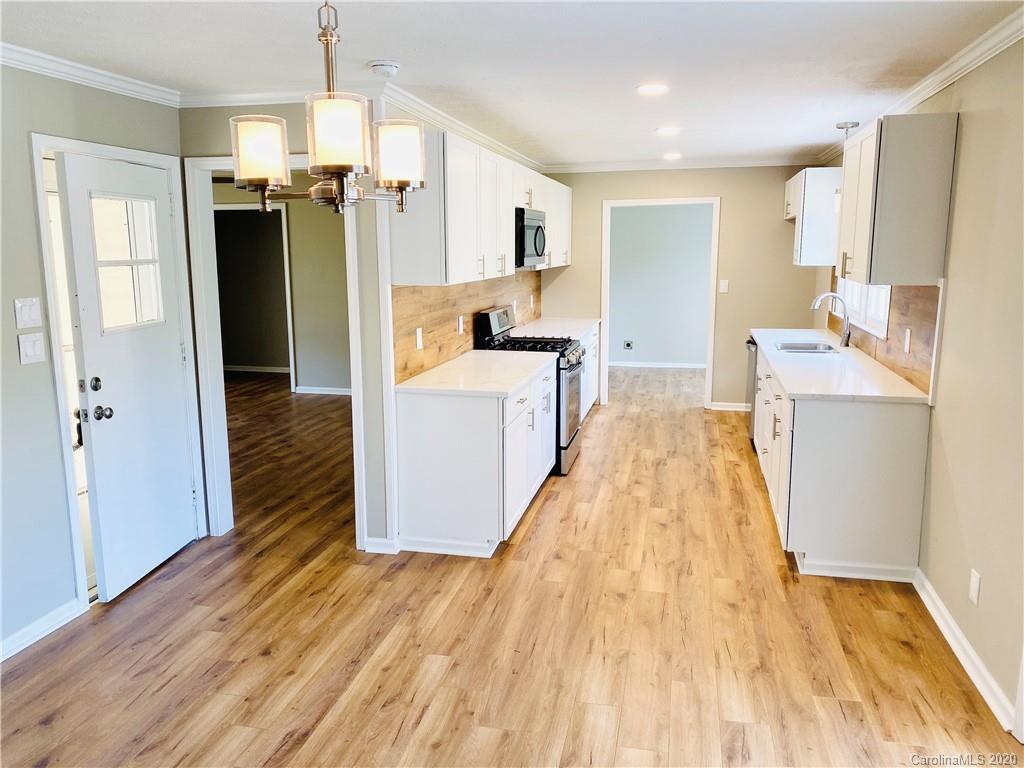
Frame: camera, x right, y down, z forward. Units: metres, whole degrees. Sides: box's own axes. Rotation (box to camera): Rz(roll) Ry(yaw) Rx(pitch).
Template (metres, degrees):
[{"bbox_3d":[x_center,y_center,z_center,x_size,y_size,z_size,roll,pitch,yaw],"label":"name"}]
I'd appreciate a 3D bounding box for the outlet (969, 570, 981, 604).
[{"bbox_3d":[1.777,0.776,2.944,0.008,0.121,0.077,2,10,13],"label":"outlet"}]

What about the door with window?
[{"bbox_3d":[-1.881,-0.047,3.842,0.044,2.048,0.791,1,10,8],"label":"door with window"}]

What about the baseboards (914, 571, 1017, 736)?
[{"bbox_3d":[1.830,1.032,3.191,0.015,0.107,1.215,2,10,13],"label":"baseboards"}]

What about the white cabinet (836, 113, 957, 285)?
[{"bbox_3d":[1.861,-0.878,3.795,0.327,0.732,0.830,2,10,14],"label":"white cabinet"}]

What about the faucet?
[{"bbox_3d":[2.254,-0.456,5.431,0.265,0.383,0.070,2,10,14],"label":"faucet"}]

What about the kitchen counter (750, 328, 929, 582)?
[{"bbox_3d":[1.946,0.333,4.876,0.600,0.894,2.303,2,10,13],"label":"kitchen counter"}]

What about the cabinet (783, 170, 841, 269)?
[{"bbox_3d":[2.566,-1.410,6.609,0.317,0.728,1.443,2,10,13],"label":"cabinet"}]

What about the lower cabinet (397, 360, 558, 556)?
[{"bbox_3d":[-0.143,0.348,4.739,0.625,0.914,1.445,2,10,14],"label":"lower cabinet"}]

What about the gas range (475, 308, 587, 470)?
[{"bbox_3d":[0.159,0.028,5.776,0.685,1.175,0.760,2,10,14],"label":"gas range"}]

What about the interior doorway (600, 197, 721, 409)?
[{"bbox_3d":[1.475,-0.792,7.739,1.127,2.075,0.130,2,10,14],"label":"interior doorway"}]

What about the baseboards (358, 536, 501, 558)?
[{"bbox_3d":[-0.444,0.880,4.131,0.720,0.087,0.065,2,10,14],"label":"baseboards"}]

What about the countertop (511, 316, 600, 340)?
[{"bbox_3d":[0.400,-0.511,7.089,0.626,0.029,1.911,2,10,13],"label":"countertop"}]

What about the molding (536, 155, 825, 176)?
[{"bbox_3d":[1.602,-2.133,7.482,2.640,0.069,0.067,2,10,13],"label":"molding"}]

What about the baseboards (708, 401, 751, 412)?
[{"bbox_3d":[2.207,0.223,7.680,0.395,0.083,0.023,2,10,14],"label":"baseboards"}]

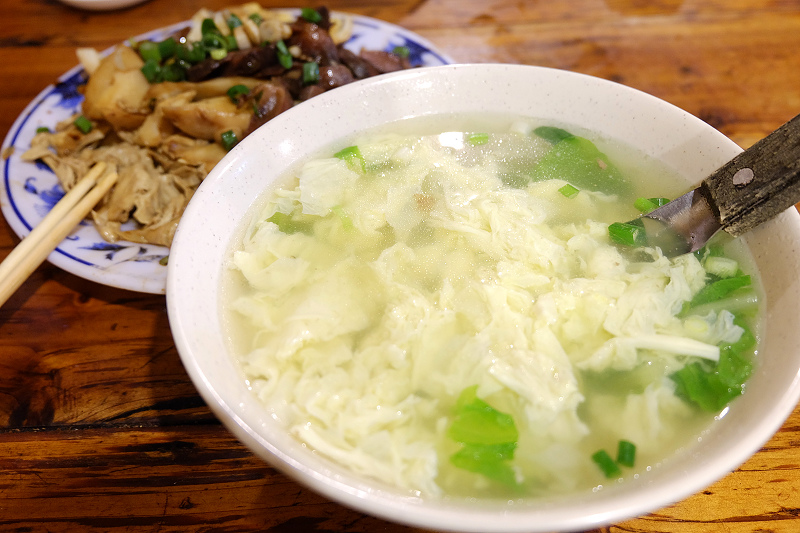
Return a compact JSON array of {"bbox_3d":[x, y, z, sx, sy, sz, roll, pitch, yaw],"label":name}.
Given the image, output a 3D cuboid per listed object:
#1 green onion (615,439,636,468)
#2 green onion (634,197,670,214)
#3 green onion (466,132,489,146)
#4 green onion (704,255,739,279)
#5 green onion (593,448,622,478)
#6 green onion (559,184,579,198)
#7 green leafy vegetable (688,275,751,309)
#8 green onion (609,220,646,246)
[{"bbox_3d":[0.058,0.048,0.172,0.004,0.004,0.006,11,48,14],"label":"green onion"},{"bbox_3d":[0.090,-0.022,0.238,0.011,0.005,0.005,4,46,8],"label":"green onion"},{"bbox_3d":[0.032,-0.052,0.271,0.008,0.004,0.004,-2,46,2],"label":"green onion"},{"bbox_3d":[0.104,0.000,0.216,0.009,0.005,0.005,10,47,13],"label":"green onion"},{"bbox_3d":[0.053,0.051,0.170,0.004,0.004,0.006,-21,48,-16],"label":"green onion"},{"bbox_3d":[0.062,-0.027,0.245,0.005,0.003,0.004,-30,51,-23],"label":"green onion"},{"bbox_3d":[0.101,0.008,0.210,0.020,0.004,0.005,-20,48,-15],"label":"green leafy vegetable"},{"bbox_3d":[0.078,-0.011,0.228,0.011,0.005,0.007,10,47,13],"label":"green onion"}]

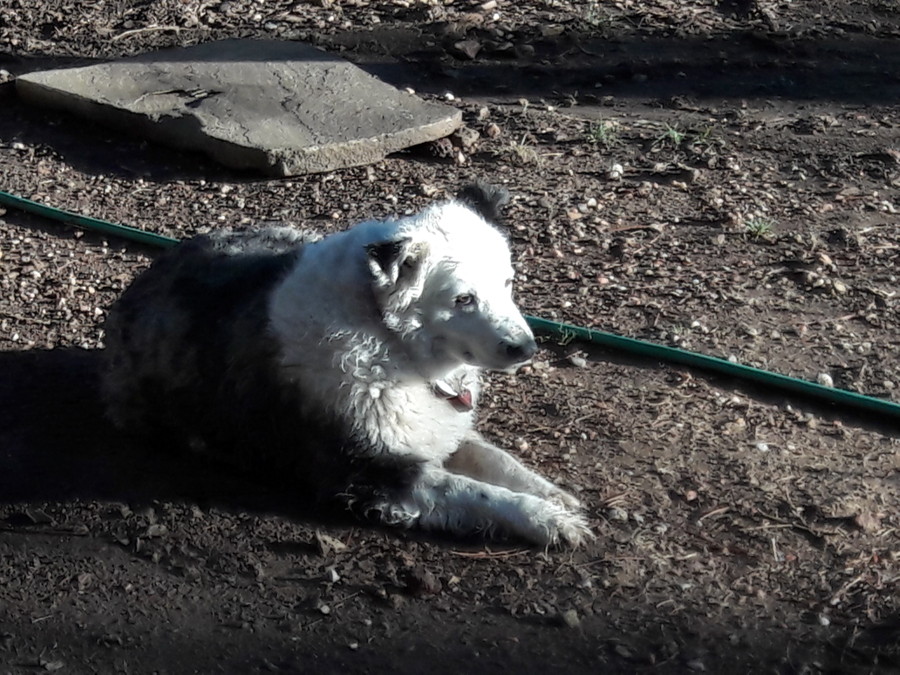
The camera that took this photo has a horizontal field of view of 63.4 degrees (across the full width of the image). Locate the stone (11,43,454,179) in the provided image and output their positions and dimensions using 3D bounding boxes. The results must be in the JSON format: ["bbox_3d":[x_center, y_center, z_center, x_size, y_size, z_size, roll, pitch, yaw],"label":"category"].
[{"bbox_3d":[-0.638,-0.804,2.393,1.411,0.093,0.751,20,44,23],"label":"stone"}]

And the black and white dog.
[{"bbox_3d":[-0.149,-0.013,1.138,0.824,0.494,0.350,13,42,15],"label":"black and white dog"}]

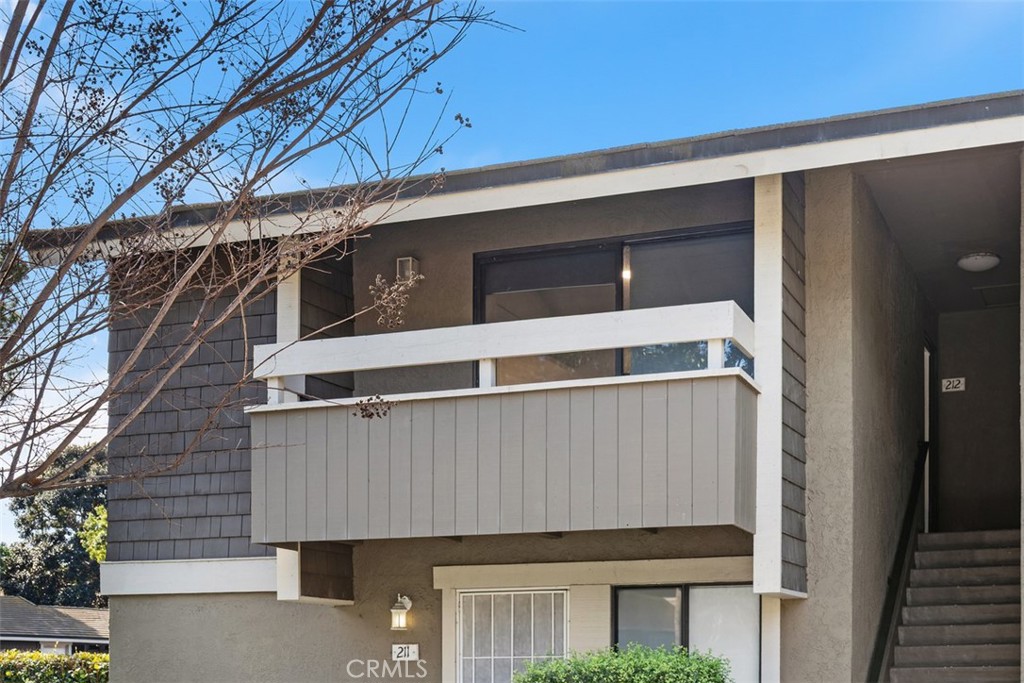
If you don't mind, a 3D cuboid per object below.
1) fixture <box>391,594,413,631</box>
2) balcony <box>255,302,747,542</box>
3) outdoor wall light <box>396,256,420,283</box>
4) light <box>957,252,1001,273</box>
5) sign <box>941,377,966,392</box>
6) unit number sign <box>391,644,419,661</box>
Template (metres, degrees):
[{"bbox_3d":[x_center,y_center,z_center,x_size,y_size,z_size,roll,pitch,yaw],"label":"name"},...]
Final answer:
[{"bbox_3d":[-0.915,2.242,11.787,0.154,0.299,0.235,-5,-15,23],"label":"fixture"},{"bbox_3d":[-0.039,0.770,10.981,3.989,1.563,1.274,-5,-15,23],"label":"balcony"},{"bbox_3d":[-0.909,-0.615,12.515,0.142,0.235,0.172,-5,-15,23],"label":"outdoor wall light"},{"bbox_3d":[4.663,-0.795,14.217,0.412,0.118,0.412,-5,-15,23],"label":"light"},{"bbox_3d":[4.877,0.482,15.706,0.240,0.134,0.020,-5,-15,23],"label":"sign"},{"bbox_3d":[-0.889,2.584,11.813,0.240,0.129,0.020,-5,-15,23],"label":"unit number sign"}]

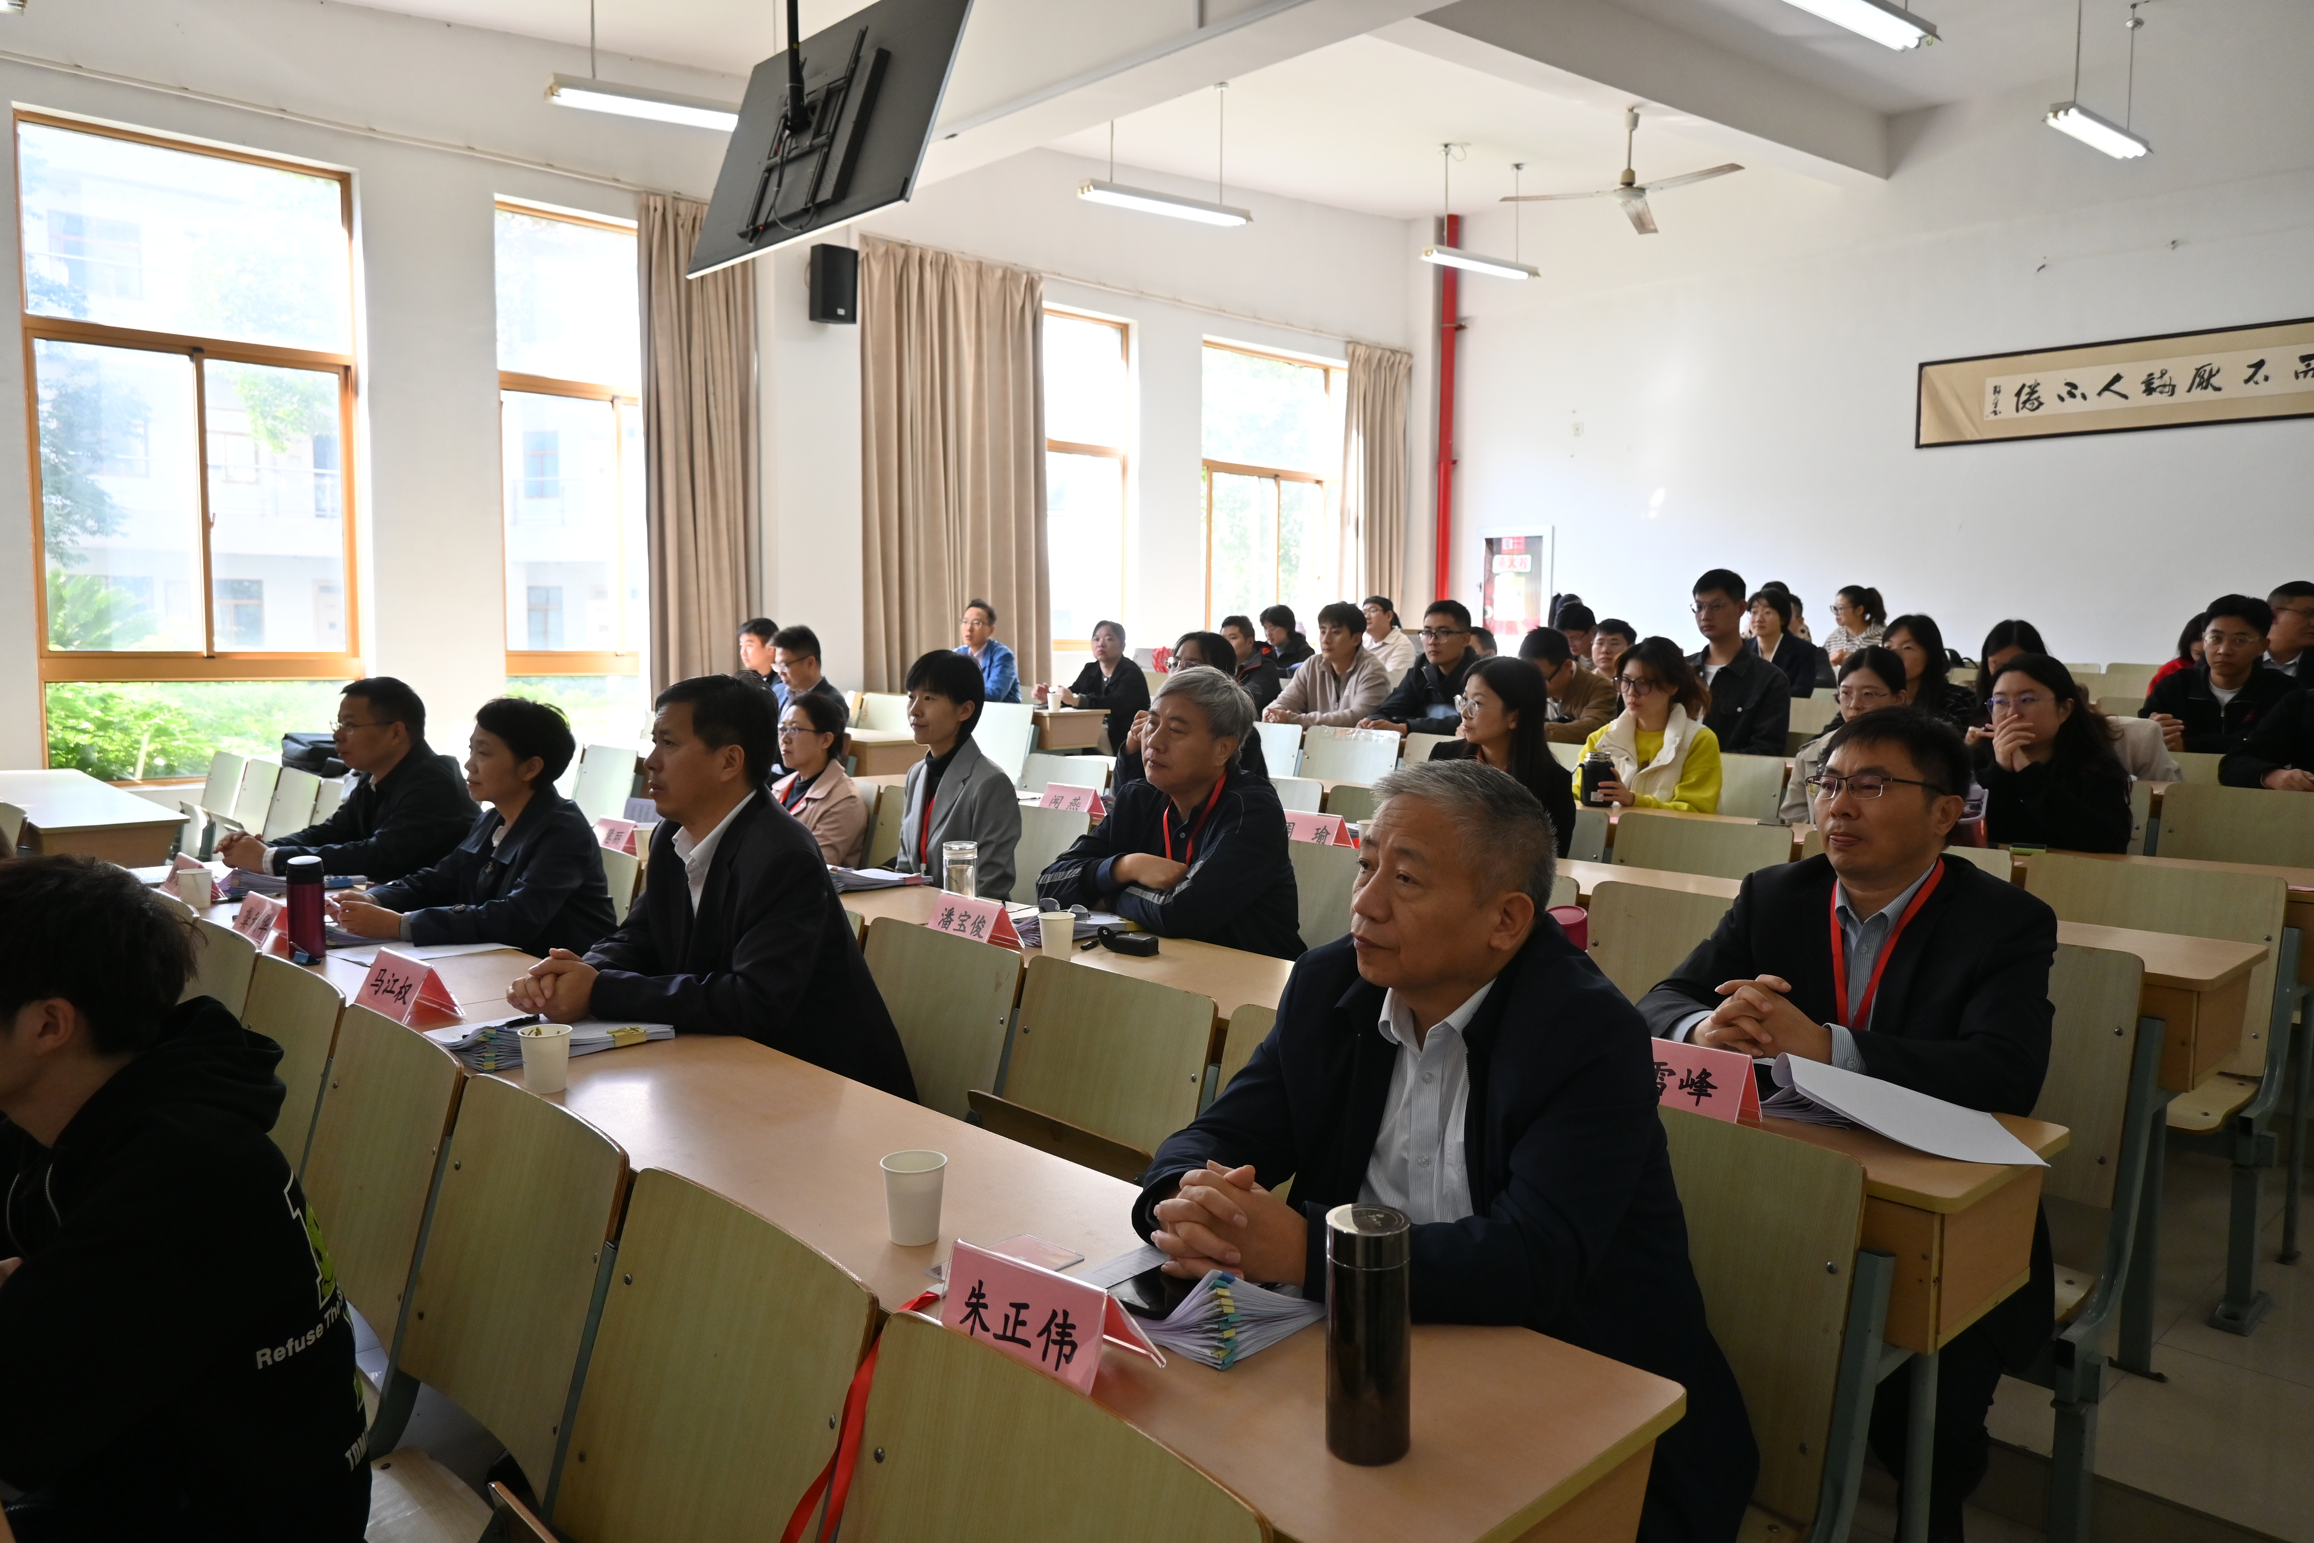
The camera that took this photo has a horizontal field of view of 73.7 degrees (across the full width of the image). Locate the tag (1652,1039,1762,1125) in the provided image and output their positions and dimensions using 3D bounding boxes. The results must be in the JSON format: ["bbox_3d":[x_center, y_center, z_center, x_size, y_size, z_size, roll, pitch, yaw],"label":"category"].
[{"bbox_3d":[0.714,0.416,2.106,0.080,0.090,0.200,-4,7,-42],"label":"tag"}]

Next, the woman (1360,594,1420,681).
[{"bbox_3d":[1.349,-0.441,9.213,0.660,1.200,0.500,-4,7,-43],"label":"woman"}]

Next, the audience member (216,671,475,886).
[{"bbox_3d":[-2.013,0.377,3.983,0.720,1.250,0.530,-4,7,-43],"label":"audience member"}]

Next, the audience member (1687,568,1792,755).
[{"bbox_3d":[2.025,-0.039,5.638,0.700,1.394,0.500,-4,7,-43],"label":"audience member"}]

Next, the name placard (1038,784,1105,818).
[{"bbox_3d":[-0.229,0.084,4.420,0.090,0.085,0.200,-4,7,-43],"label":"name placard"}]

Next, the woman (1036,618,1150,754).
[{"bbox_3d":[-0.374,-0.184,8.073,0.740,1.220,0.520,-4,7,-43],"label":"woman"}]

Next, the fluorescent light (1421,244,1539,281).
[{"bbox_3d":[2.286,-3.596,10.909,1.230,0.080,0.160,-8,9,-42],"label":"fluorescent light"}]

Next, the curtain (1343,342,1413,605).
[{"bbox_3d":[1.846,-2.028,12.727,0.900,2.850,0.150,-5,7,-44],"label":"curtain"}]

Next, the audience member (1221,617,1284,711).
[{"bbox_3d":[0.454,-0.325,9.100,0.750,1.190,0.520,-5,7,-44],"label":"audience member"}]

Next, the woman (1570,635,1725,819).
[{"bbox_3d":[1.419,0.227,4.669,0.630,1.271,0.480,-4,7,-43],"label":"woman"}]

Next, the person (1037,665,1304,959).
[{"bbox_3d":[0.001,0.419,3.330,0.660,1.300,0.600,-4,7,-43],"label":"person"}]

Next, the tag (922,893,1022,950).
[{"bbox_3d":[-0.382,0.312,3.194,0.095,0.091,0.210,-4,7,-41],"label":"tag"}]

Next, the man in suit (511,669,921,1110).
[{"bbox_3d":[-0.792,0.491,2.715,0.750,1.322,0.550,-4,7,-43],"label":"man in suit"}]

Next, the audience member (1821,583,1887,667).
[{"bbox_3d":[3.668,-0.398,8.252,0.660,1.170,0.480,-2,6,-33],"label":"audience member"}]

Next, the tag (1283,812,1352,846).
[{"bbox_3d":[0.415,0.156,4.105,0.200,0.090,0.092,5,7,44],"label":"tag"}]

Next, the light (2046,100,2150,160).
[{"bbox_3d":[5.028,-3.428,8.258,1.220,0.090,0.200,-9,10,-43],"label":"light"}]

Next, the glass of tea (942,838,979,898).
[{"bbox_3d":[-0.439,0.250,3.448,0.072,0.175,0.072,0,5,0],"label":"glass of tea"}]

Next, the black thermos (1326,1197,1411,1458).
[{"bbox_3d":[0.166,0.441,1.212,0.063,0.184,0.063,0,5,0],"label":"black thermos"}]

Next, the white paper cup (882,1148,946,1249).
[{"bbox_3d":[-0.255,0.450,1.618,0.071,0.079,0.071,0,5,0],"label":"white paper cup"}]

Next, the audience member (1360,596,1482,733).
[{"bbox_3d":[1.246,-0.088,6.524,0.680,1.265,0.520,-4,7,-43],"label":"audience member"}]

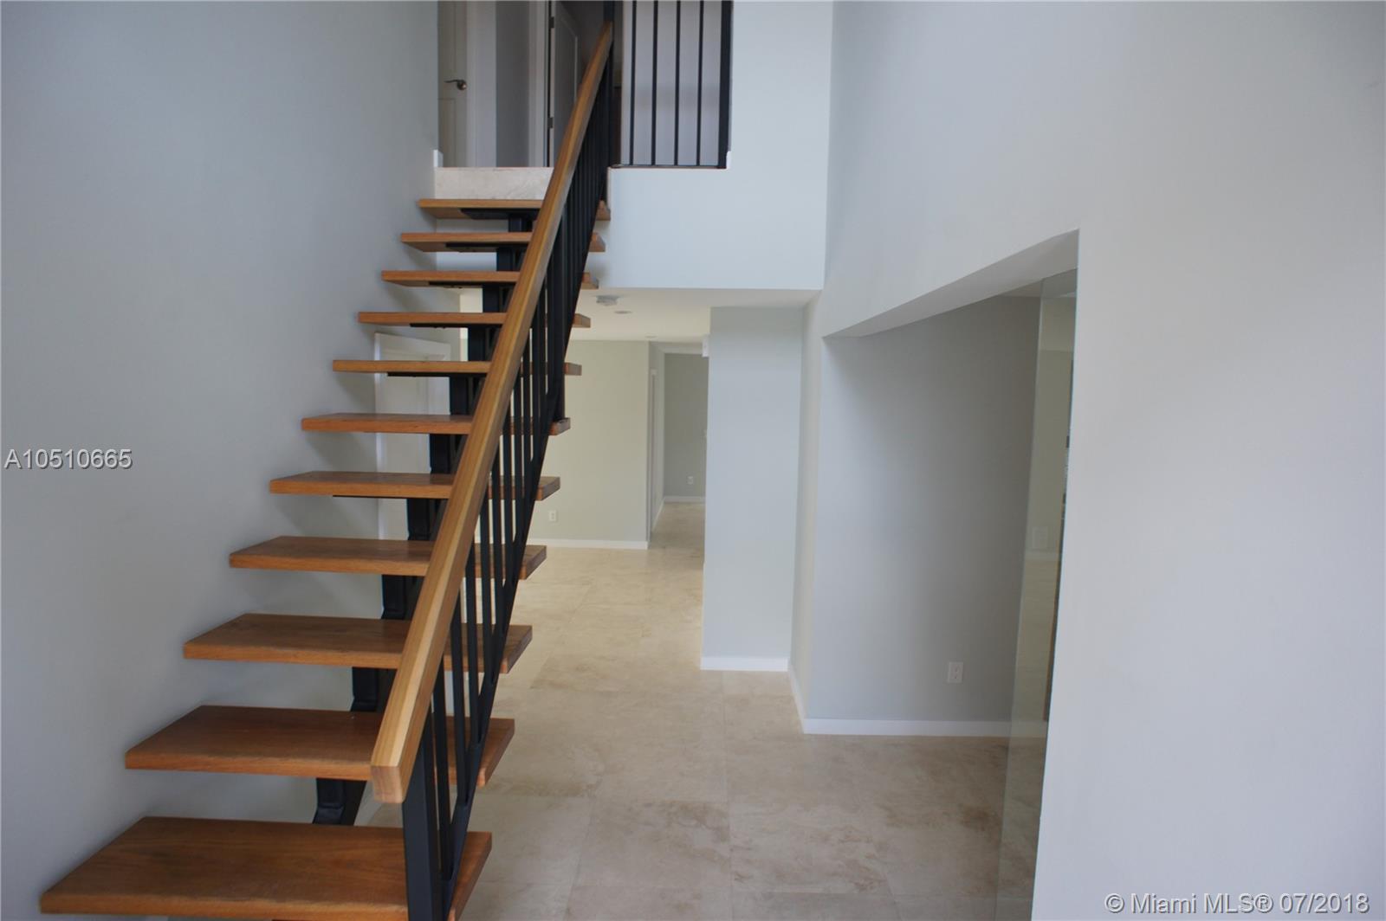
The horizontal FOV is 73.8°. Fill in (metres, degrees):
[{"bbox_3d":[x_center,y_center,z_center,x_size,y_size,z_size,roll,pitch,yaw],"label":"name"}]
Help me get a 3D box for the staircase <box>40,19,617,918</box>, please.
[{"bbox_3d":[-0.918,-0.420,3.221,0.899,3.323,3.293,1,5,1],"label":"staircase"}]

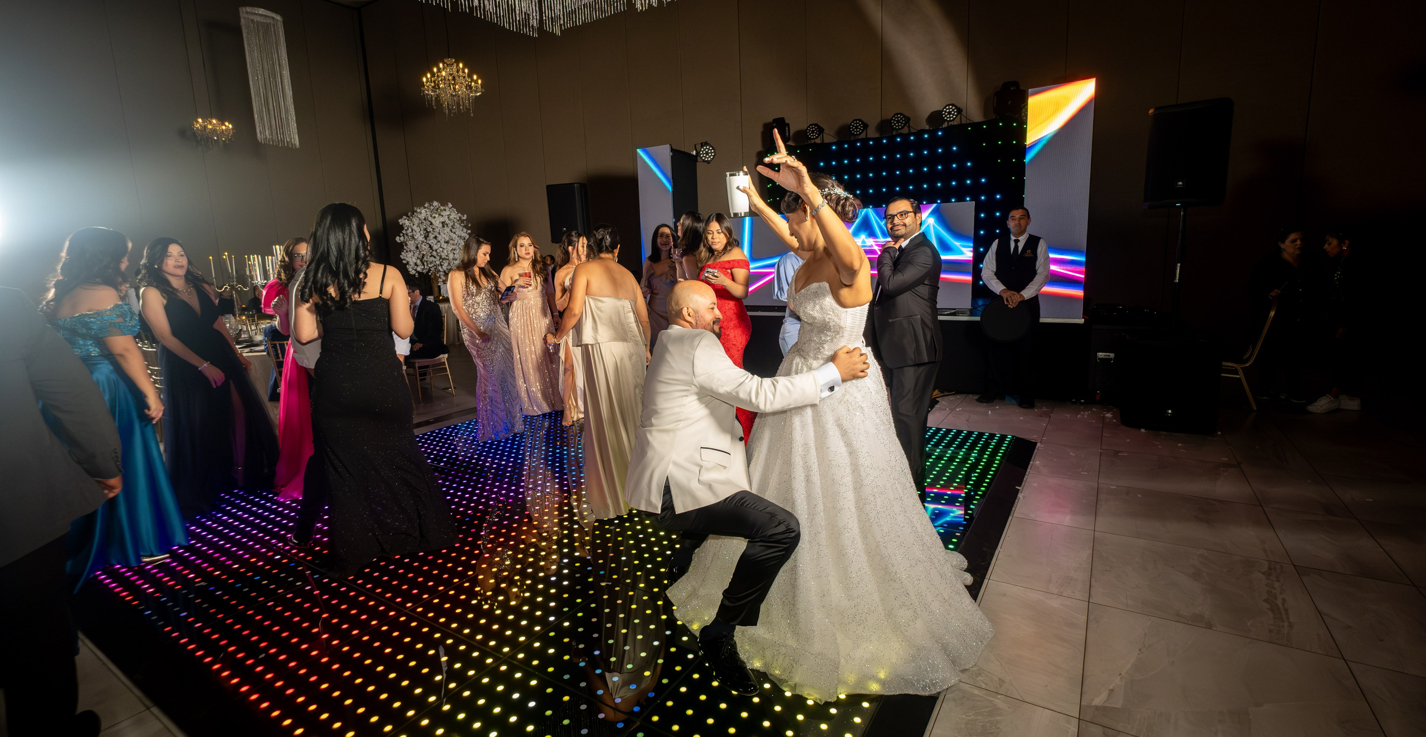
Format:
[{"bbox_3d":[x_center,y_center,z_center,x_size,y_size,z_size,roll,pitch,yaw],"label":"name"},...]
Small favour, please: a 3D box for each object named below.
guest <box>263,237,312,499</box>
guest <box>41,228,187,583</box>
[{"bbox_3d":[-2.536,-0.040,4.024,0.520,1.600,0.450,-11,13,-40],"label":"guest"},{"bbox_3d":[-2.896,0.169,3.039,0.500,1.640,0.540,3,11,26],"label":"guest"}]

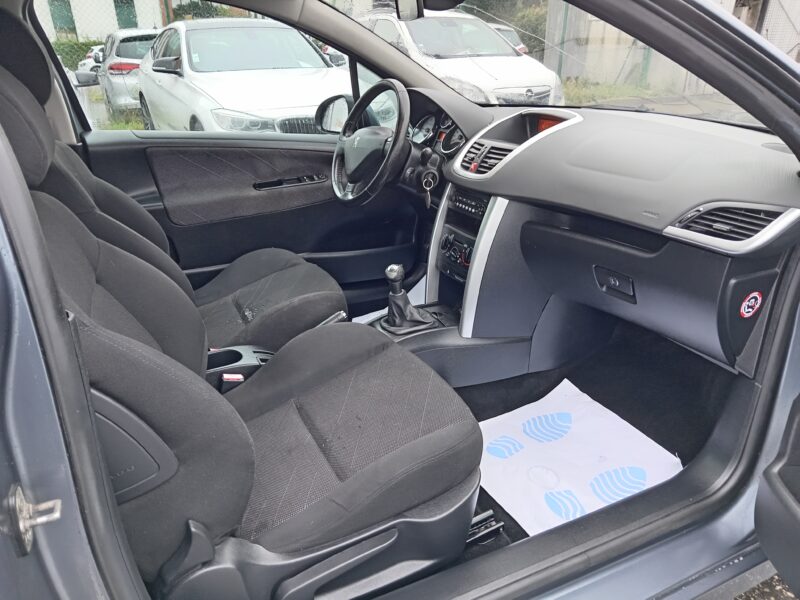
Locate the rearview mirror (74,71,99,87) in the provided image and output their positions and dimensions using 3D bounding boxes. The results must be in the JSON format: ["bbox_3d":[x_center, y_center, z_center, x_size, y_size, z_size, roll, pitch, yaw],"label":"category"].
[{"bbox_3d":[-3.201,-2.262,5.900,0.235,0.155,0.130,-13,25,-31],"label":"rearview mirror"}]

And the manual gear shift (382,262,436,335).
[{"bbox_3d":[0.025,-0.013,1.506,0.145,0.180,0.105,-9,23,-24],"label":"manual gear shift"}]

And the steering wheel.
[{"bbox_3d":[-0.075,-0.456,1.705,0.105,0.377,0.377,17,11,-31],"label":"steering wheel"}]

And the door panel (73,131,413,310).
[{"bbox_3d":[-0.403,-0.286,1.982,1.120,0.610,0.130,-9,23,-24],"label":"door panel"}]

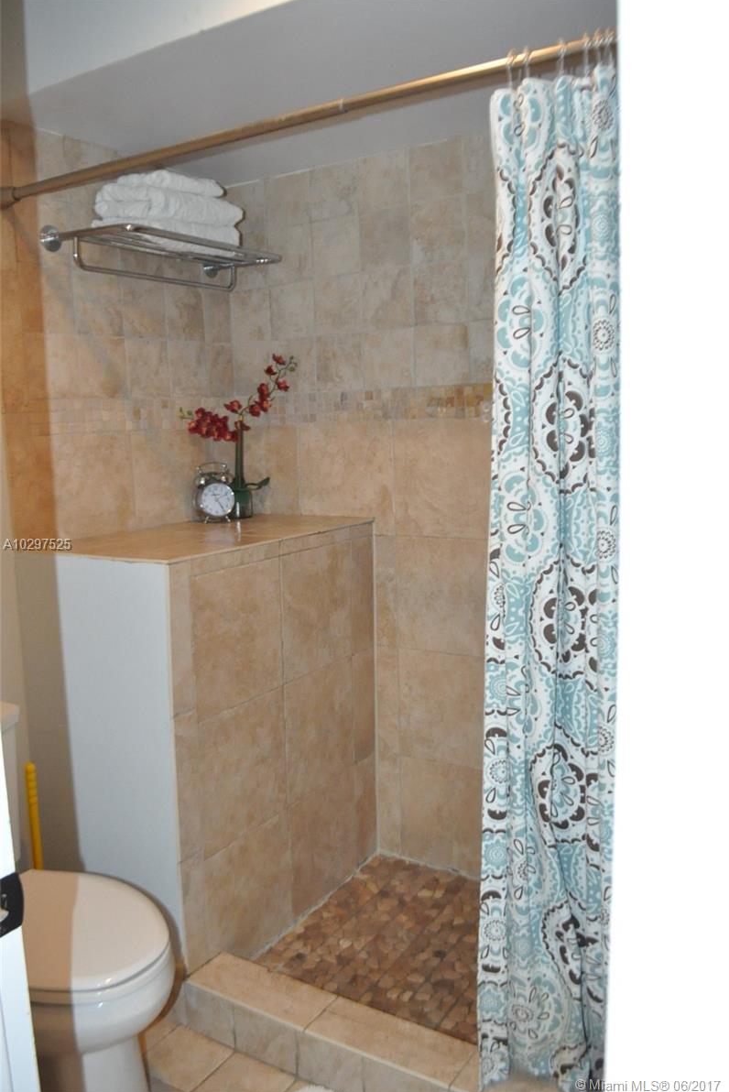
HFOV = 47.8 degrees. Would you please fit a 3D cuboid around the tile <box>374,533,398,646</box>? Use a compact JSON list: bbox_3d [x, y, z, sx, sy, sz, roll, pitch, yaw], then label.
[{"bbox_3d":[0.066,0.136,2.494,0.072,0.337,0.012,3,9,30],"label":"tile"}]

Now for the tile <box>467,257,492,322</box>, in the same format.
[{"bbox_3d":[0.351,-0.692,2.200,0.160,0.160,0.012,3,9,30],"label":"tile"}]

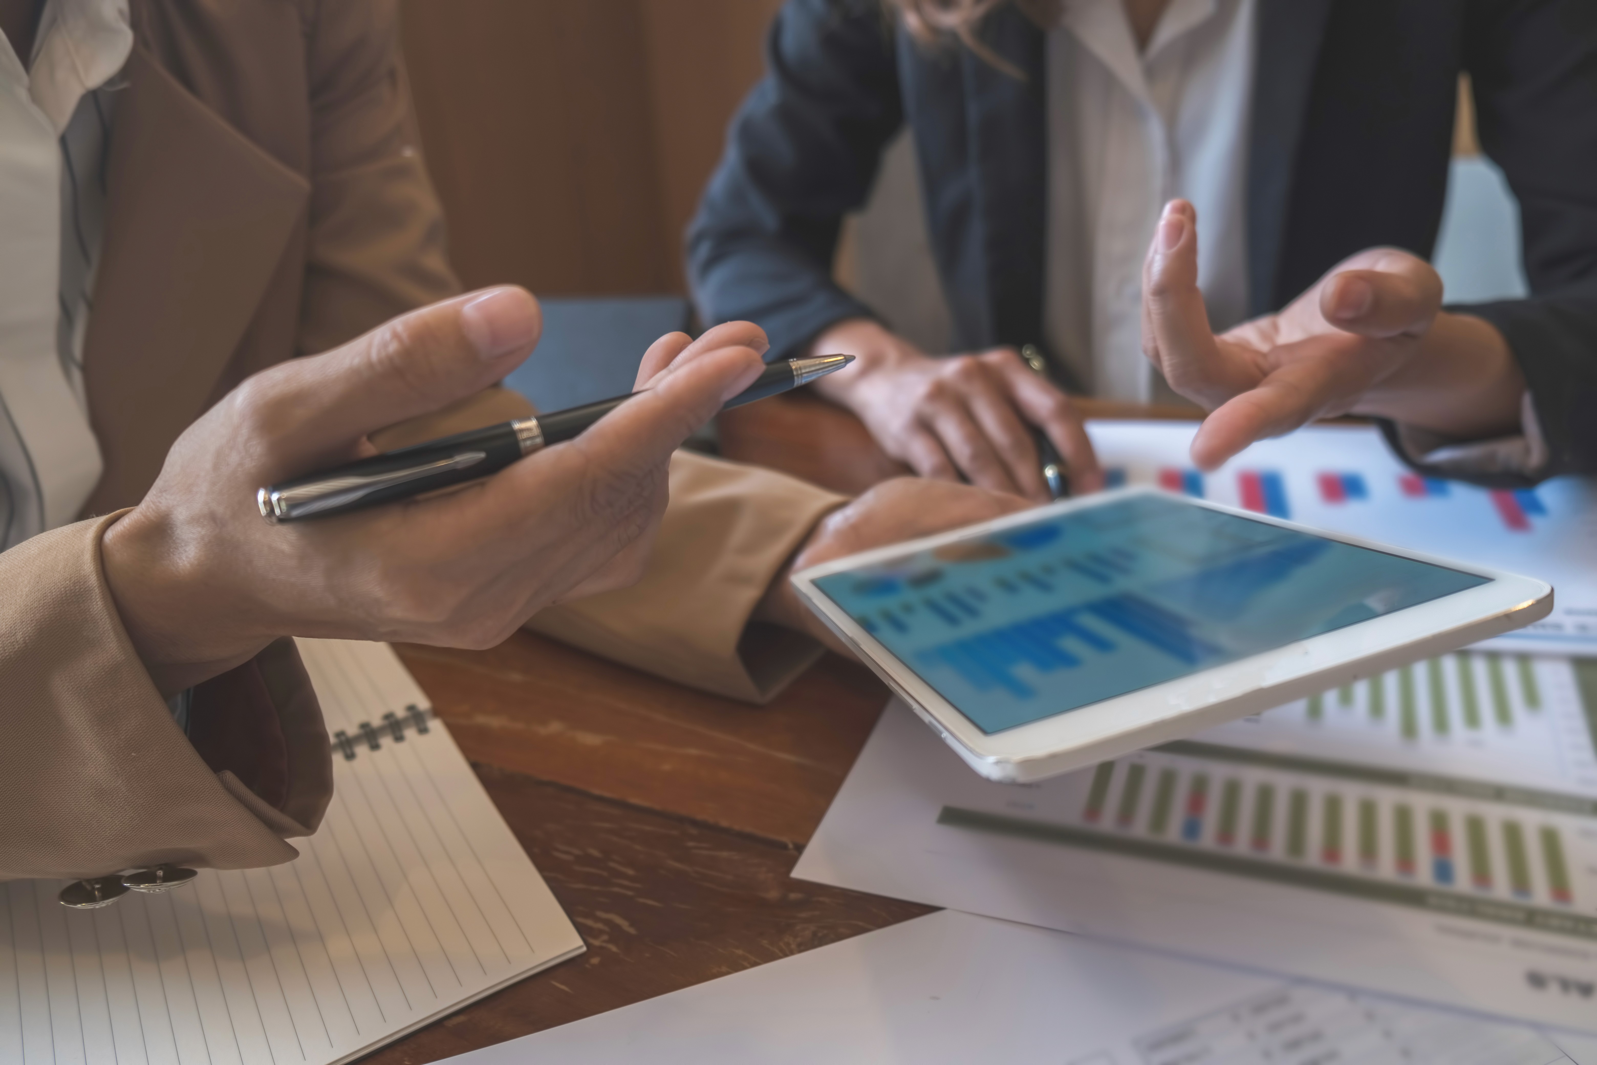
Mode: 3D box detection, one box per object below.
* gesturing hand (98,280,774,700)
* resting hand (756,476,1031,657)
[{"bbox_3d":[-0.087,-0.011,0.302,0.162,0.090,0.085,-13,30,-7],"label":"gesturing hand"},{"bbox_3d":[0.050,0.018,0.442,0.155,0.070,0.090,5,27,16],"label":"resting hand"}]

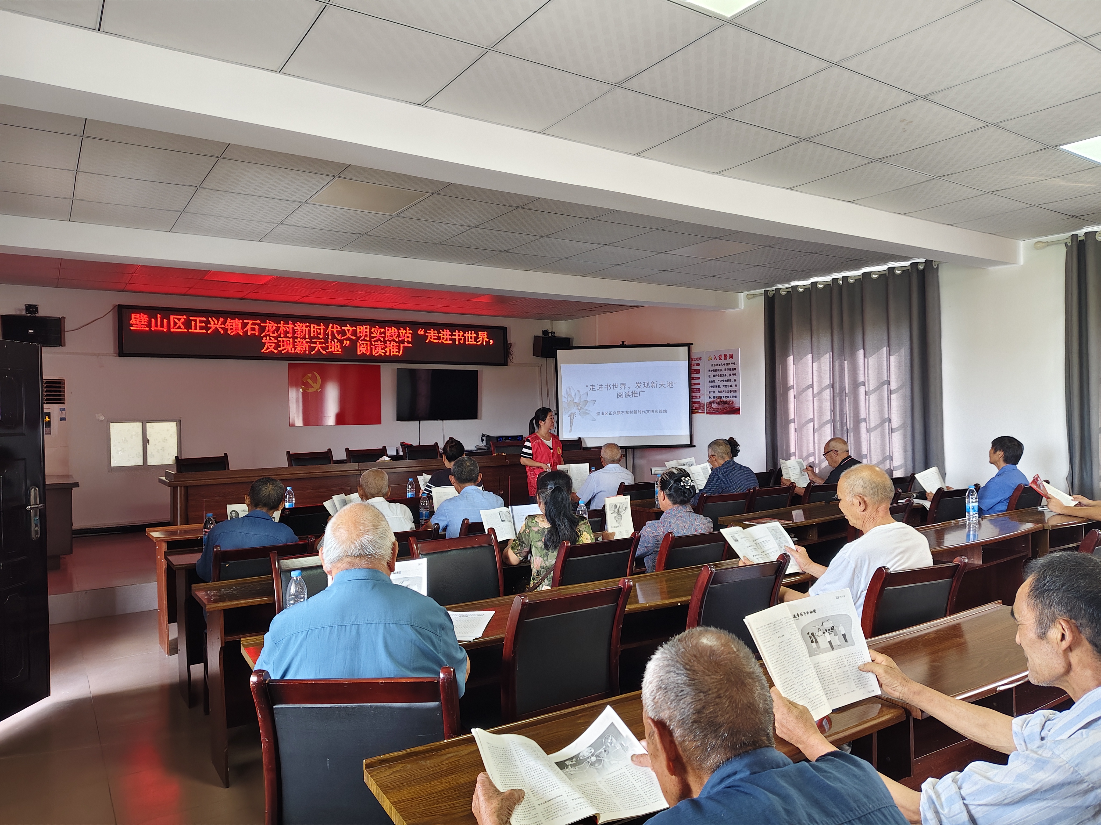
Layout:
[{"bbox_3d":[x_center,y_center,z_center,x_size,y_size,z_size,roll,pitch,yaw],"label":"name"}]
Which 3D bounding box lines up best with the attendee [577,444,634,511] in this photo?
[{"bbox_3d":[0.425,0.835,6.205,0.480,1.180,0.700,-1,0,-32],"label":"attendee"}]

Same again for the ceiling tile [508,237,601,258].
[{"bbox_3d":[0.047,-1.356,6.229,0.601,0.020,0.601,-1,0,-34],"label":"ceiling tile"}]

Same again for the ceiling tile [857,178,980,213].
[{"bbox_3d":[2.392,-1.399,4.953,0.609,0.015,0.596,-1,0,-34],"label":"ceiling tile"}]

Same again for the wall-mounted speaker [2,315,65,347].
[{"bbox_3d":[-5.283,-0.831,7.789,0.530,0.290,0.280,-1,0,-27],"label":"wall-mounted speaker"}]

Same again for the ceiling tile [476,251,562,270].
[{"bbox_3d":[-0.291,-1.347,6.765,0.609,0.015,0.577,-1,0,-34],"label":"ceiling tile"}]

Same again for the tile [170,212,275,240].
[{"bbox_3d":[-2.269,-1.290,5.305,0.595,0.015,0.585,-1,0,-34],"label":"tile"}]

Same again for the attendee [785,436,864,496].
[{"bbox_3d":[2.248,0.812,6.284,0.780,1.210,0.520,-1,0,44],"label":"attendee"}]

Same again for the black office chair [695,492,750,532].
[{"bbox_3d":[1.020,0.979,5.132,0.470,0.930,0.560,-1,0,-34],"label":"black office chair"}]

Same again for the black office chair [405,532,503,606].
[{"bbox_3d":[-0.554,1.030,3.756,0.470,0.900,0.550,-1,0,-30],"label":"black office chair"}]

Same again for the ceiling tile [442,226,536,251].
[{"bbox_3d":[-0.445,-1.323,5.817,0.595,0.015,0.595,-1,0,-34],"label":"ceiling tile"}]

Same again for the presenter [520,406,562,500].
[{"bbox_3d":[-0.068,0.714,7.240,0.420,1.537,0.290,-1,0,-38],"label":"presenter"}]

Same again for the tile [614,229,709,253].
[{"bbox_3d":[0.912,-1.415,6.284,0.618,0.020,0.618,-1,0,-34],"label":"tile"}]

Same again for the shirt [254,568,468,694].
[{"bbox_3d":[-0.451,0.666,1.866,0.510,0.580,0.360,-1,0,-12],"label":"shirt"}]

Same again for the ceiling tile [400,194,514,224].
[{"bbox_3d":[-0.651,-1.391,5.237,0.618,0.020,0.618,-1,0,-34],"label":"ceiling tile"}]

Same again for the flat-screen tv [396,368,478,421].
[{"bbox_3d":[-1.559,-0.241,10.523,1.225,0.700,0.070,-1,0,-34],"label":"flat-screen tv"}]

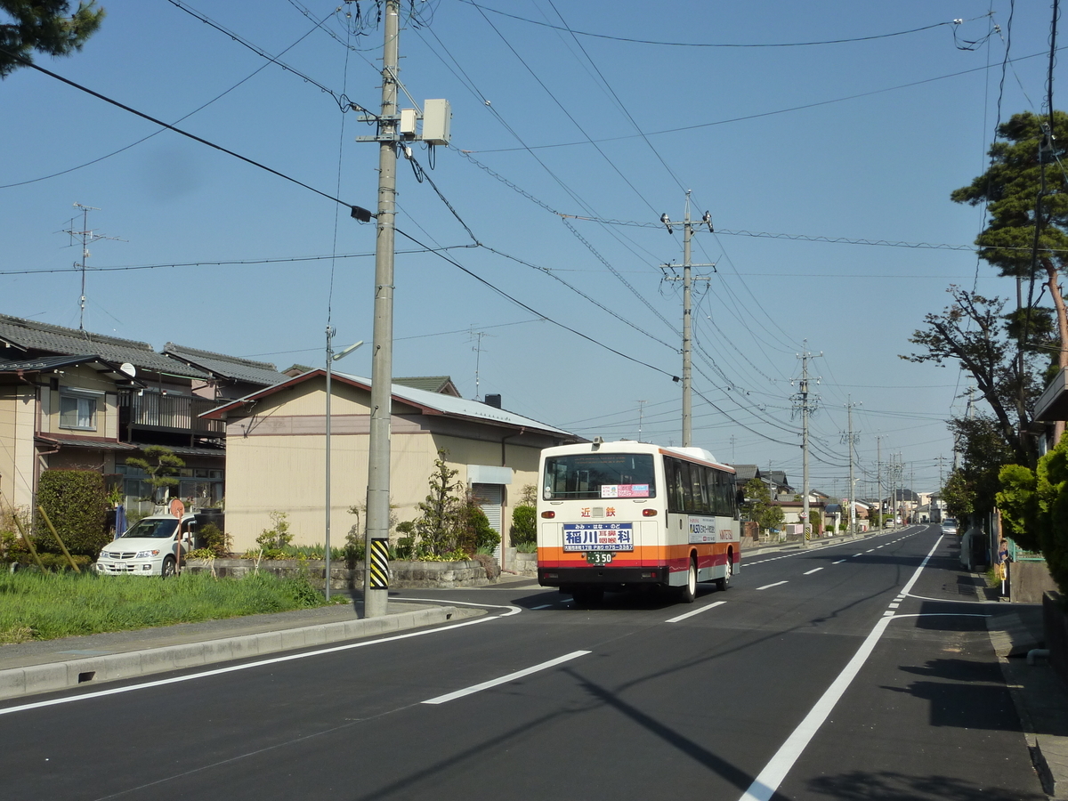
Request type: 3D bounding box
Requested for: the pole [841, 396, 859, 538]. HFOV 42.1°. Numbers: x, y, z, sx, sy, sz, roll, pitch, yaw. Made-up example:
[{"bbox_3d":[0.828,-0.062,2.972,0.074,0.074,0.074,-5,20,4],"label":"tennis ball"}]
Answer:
[{"bbox_3d":[23.960,5.101,104.700,1.350,10.631,0.500,-1,-5,17],"label":"pole"}]

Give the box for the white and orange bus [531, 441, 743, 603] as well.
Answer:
[{"bbox_3d":[2.465,2.503,28.426,2.330,2.950,8.900,-1,-5,17],"label":"white and orange bus"}]

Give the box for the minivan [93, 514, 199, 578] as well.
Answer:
[{"bbox_3d":[-9.828,3.912,37.932,1.770,1.720,4.760,-2,-5,20],"label":"minivan"}]

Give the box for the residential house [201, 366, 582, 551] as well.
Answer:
[{"bbox_3d":[-3.698,2.120,39.451,7.050,4.976,9.900,-2,-5,21],"label":"residential house"}]

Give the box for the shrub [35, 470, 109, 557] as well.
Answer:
[{"bbox_3d":[-12.588,3.204,37.792,2.000,2.596,1.850,1,-5,-10],"label":"shrub"}]

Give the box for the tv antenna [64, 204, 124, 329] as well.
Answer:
[{"bbox_3d":[-14.164,-4.227,44.511,1.350,4.068,2.100,-5,-7,45],"label":"tv antenna"}]

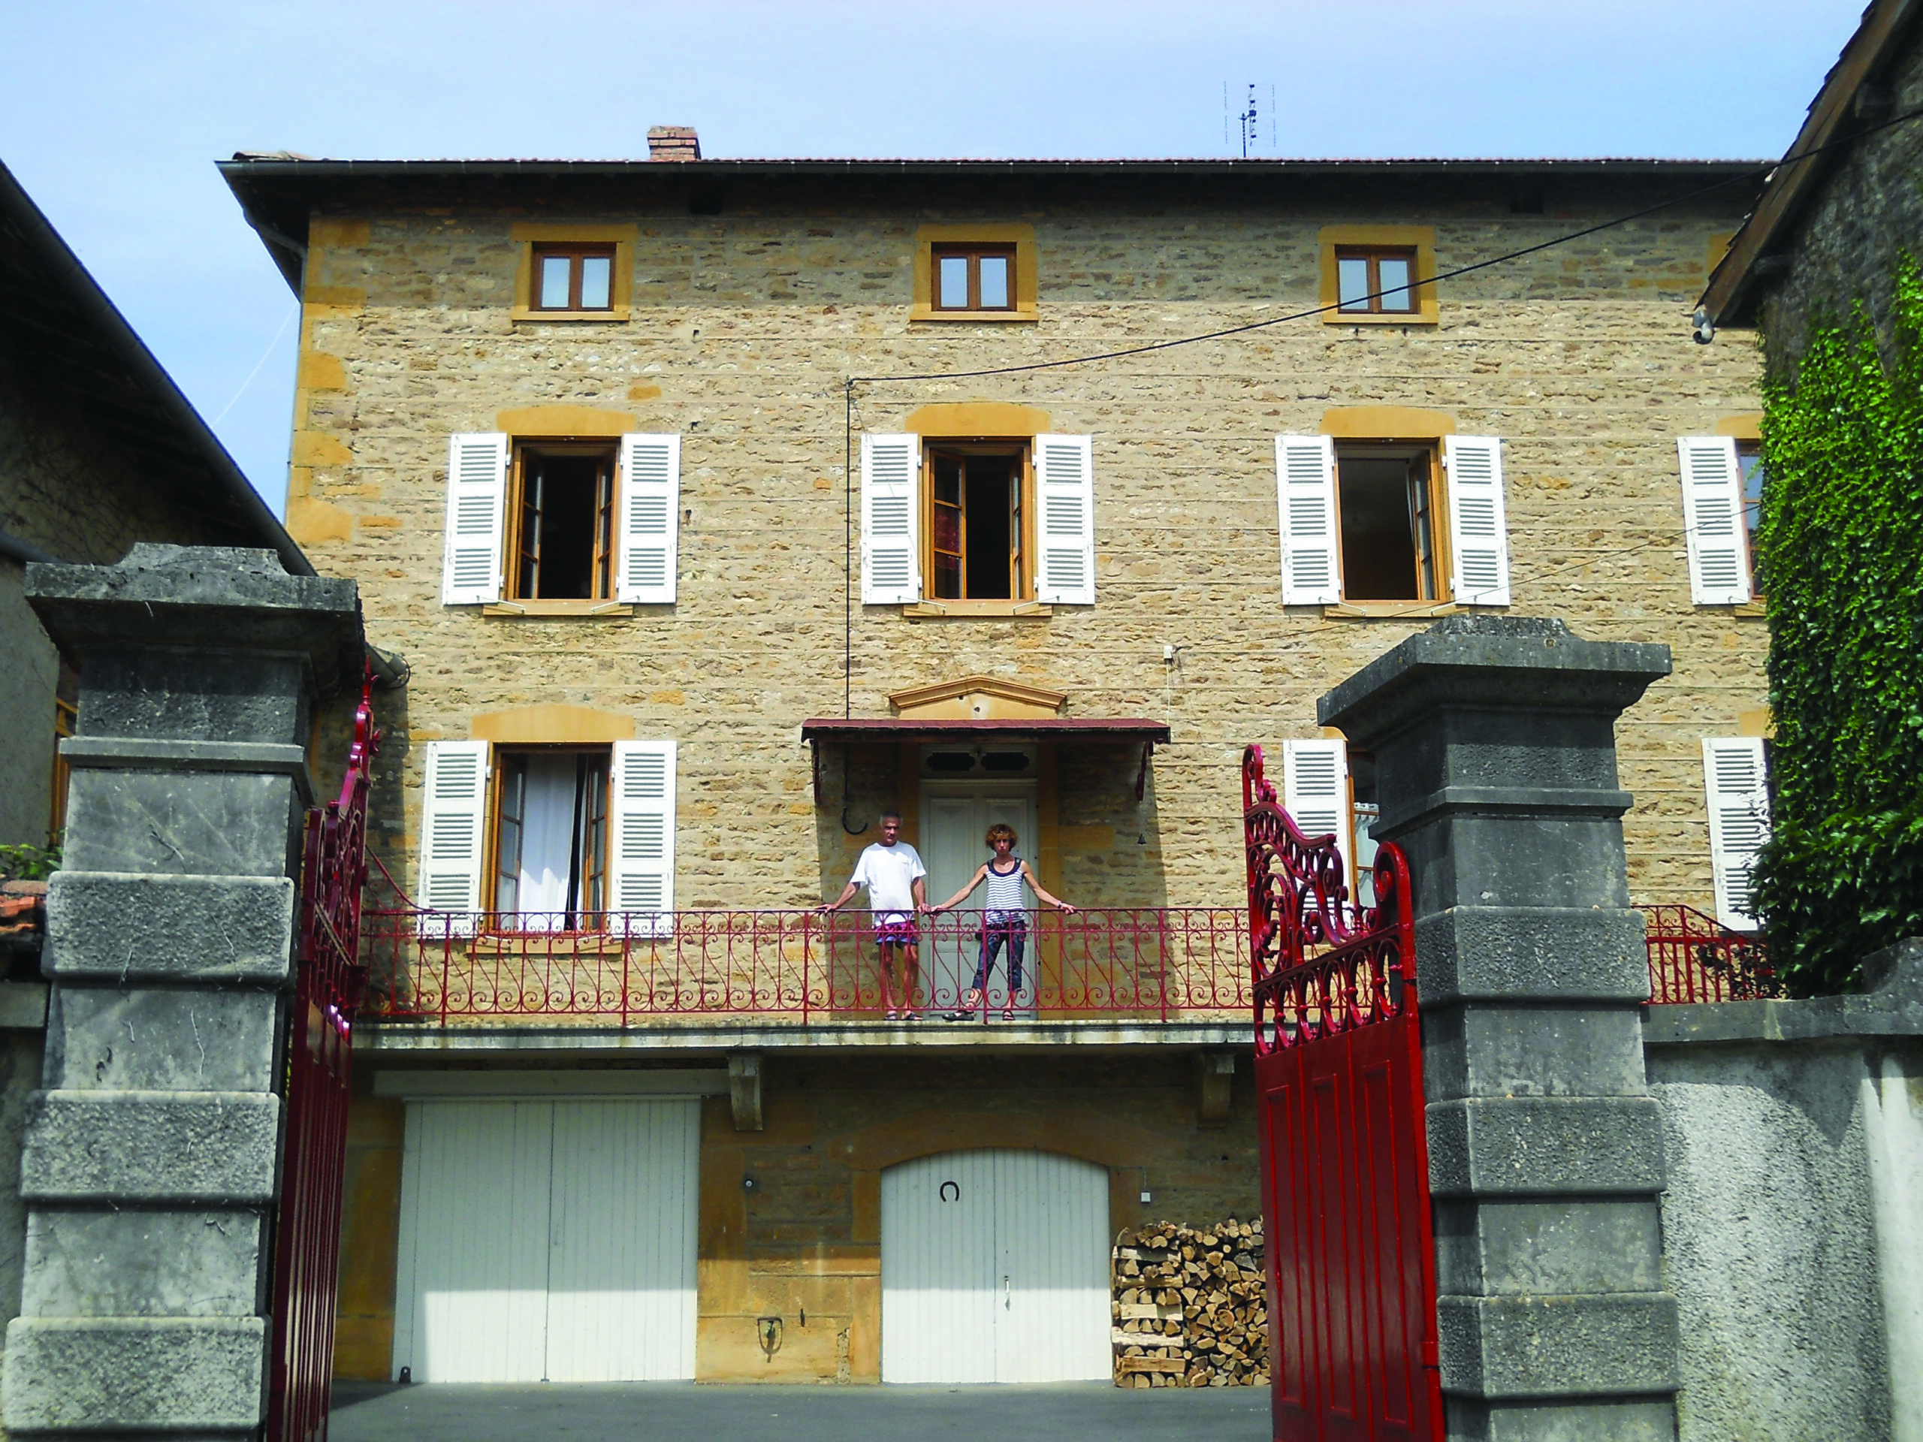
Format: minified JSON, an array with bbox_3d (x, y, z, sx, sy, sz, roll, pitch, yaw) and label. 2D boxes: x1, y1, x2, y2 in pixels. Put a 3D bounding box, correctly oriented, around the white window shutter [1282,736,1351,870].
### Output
[{"bbox_3d":[3.156,1.019,20.096,0.555,1.748,0.050,0,-14,-2],"label":"white window shutter"}]

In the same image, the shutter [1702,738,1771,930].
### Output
[{"bbox_3d":[6.913,1.000,20.212,0.552,1.756,0.050,0,-14,-2],"label":"shutter"}]

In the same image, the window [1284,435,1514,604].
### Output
[{"bbox_3d":[3.957,-1.839,20.881,2.084,1.633,0.180,0,-14,-2],"label":"window"}]

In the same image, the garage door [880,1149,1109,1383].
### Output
[{"bbox_3d":[0.297,4.596,19.277,1.948,1.914,0.100,0,-14,-2],"label":"garage door"}]

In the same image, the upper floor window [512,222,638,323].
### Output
[{"bbox_3d":[-3.624,-4.192,21.292,1.167,0.973,0.180,0,-14,-2],"label":"upper floor window"}]

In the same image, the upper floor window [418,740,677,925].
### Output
[{"bbox_3d":[-3.605,1.037,19.942,2.195,1.753,0.180,0,-14,-2],"label":"upper floor window"}]

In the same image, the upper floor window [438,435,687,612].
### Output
[{"bbox_3d":[-3.607,-1.835,20.655,2.091,1.627,0.180,0,-14,-2],"label":"upper floor window"}]

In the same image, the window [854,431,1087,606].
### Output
[{"bbox_3d":[0.154,-1.839,20.768,2.109,1.632,0.180,0,-14,-2],"label":"window"}]

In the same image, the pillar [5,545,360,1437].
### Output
[{"bbox_3d":[-1.845,1.136,5.304,0.740,3.120,0.740,2,-14,-11],"label":"pillar"}]

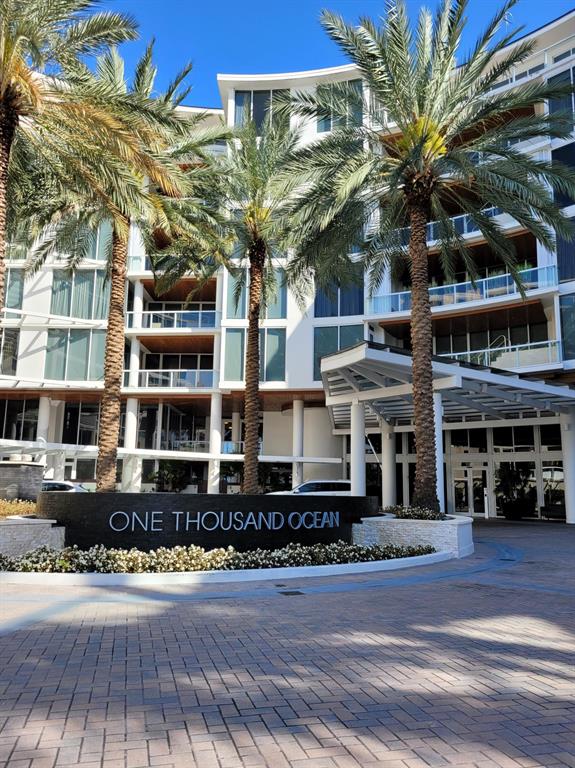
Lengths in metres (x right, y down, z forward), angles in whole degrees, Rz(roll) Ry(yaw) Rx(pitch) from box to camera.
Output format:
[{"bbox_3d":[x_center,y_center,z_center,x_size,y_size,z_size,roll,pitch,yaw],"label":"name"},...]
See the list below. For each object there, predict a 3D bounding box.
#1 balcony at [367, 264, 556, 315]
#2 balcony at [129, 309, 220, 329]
[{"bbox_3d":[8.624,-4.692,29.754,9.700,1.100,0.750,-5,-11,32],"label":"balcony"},{"bbox_3d":[-7.240,-3.925,35.567,6.000,1.080,0.120,1,-9,2],"label":"balcony"}]

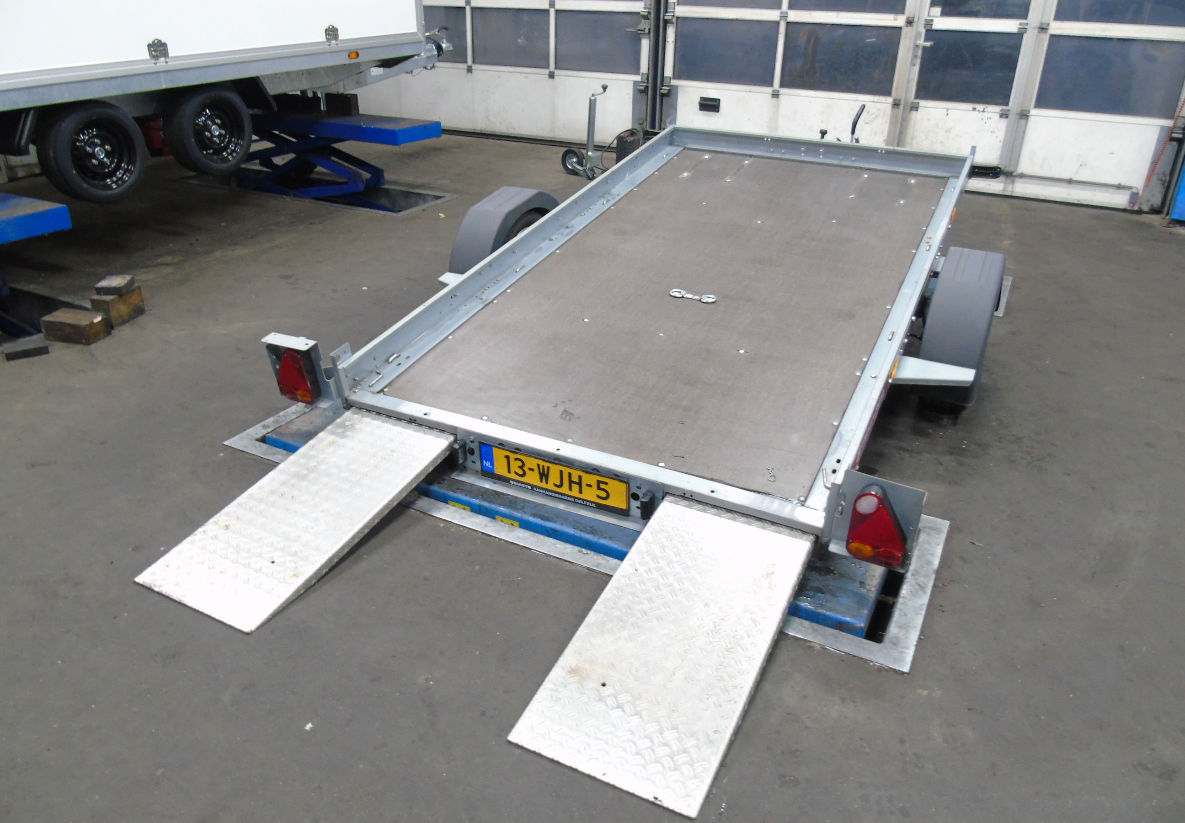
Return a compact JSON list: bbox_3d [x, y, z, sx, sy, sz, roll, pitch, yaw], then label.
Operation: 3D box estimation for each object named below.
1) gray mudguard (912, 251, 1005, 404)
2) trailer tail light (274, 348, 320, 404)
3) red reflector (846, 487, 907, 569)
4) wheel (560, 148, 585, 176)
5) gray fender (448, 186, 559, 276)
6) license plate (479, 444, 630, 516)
[{"bbox_3d":[1.399,-0.386,3.200,0.215,0.350,0.780,14,38,23],"label":"gray mudguard"},{"bbox_3d":[-0.997,-0.136,2.884,0.140,0.215,0.055,14,38,23],"label":"trailer tail light"},{"bbox_3d":[0.716,0.282,2.120,0.140,0.215,0.055,14,38,23],"label":"red reflector"},{"bbox_3d":[-0.162,-2.083,7.151,0.205,0.205,0.060,24,35,38],"label":"wheel"},{"bbox_3d":[-0.390,-0.827,3.994,0.215,0.350,0.780,14,38,23],"label":"gray fender"},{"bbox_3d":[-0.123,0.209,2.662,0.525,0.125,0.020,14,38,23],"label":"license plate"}]

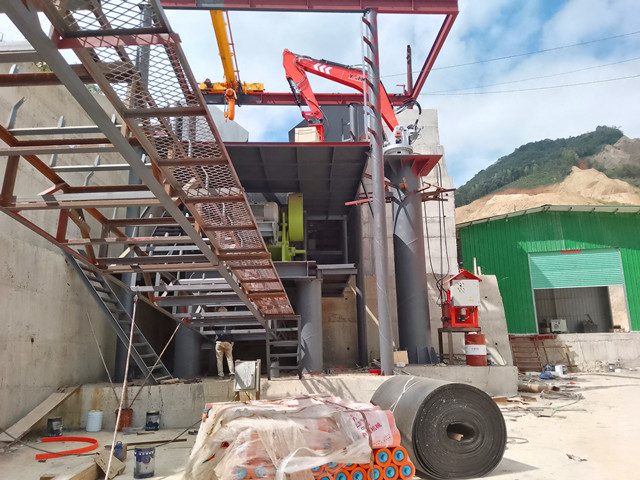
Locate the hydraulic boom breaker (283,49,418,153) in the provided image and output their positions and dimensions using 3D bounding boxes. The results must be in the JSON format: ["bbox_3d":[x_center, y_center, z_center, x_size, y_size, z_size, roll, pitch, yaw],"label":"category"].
[{"bbox_3d":[1.001,-4.905,17.435,4.604,3.941,1.050,-2,-13,3],"label":"hydraulic boom breaker"}]

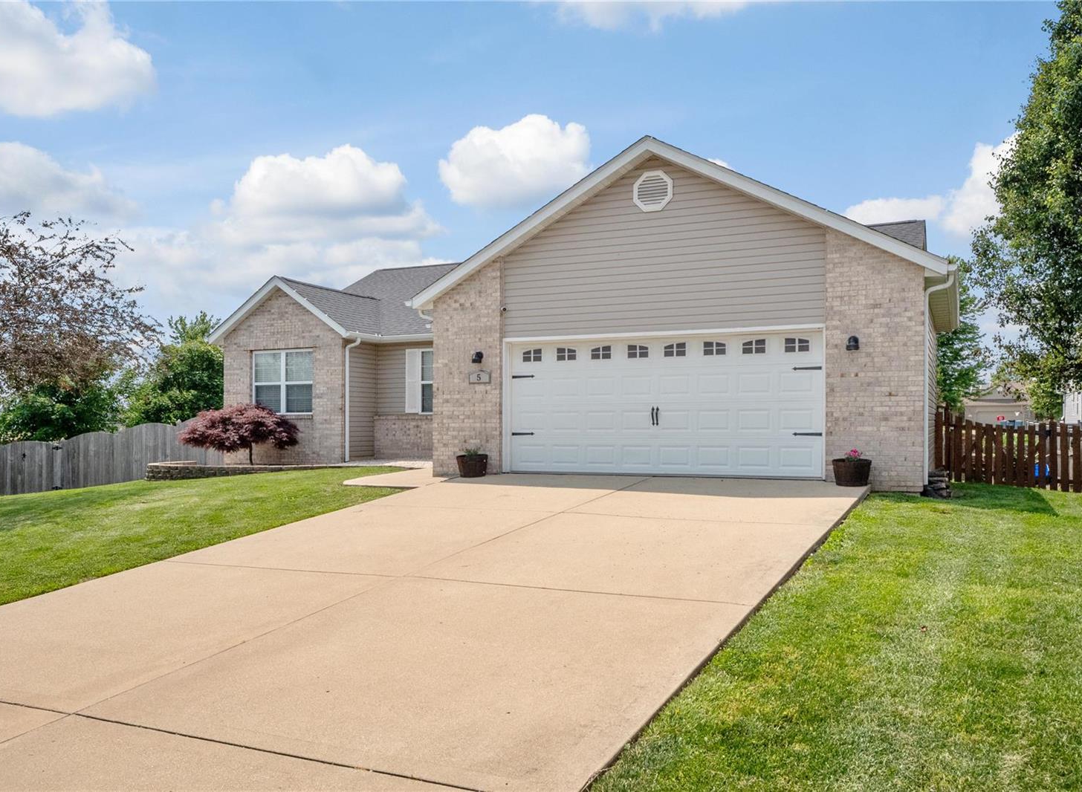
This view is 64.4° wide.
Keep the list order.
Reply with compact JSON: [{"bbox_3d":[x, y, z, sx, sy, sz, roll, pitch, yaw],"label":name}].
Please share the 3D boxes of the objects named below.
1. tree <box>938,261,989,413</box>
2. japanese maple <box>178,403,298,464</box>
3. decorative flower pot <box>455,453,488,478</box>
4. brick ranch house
[{"bbox_3d":[14.235,-1.395,30.000,3.000,7.000,3.000,-1,-2,24],"label":"tree"},{"bbox_3d":[-6.914,0.869,19.600,2.700,1.420,2.400,-1,-2,24],"label":"japanese maple"},{"bbox_3d":[-1.130,1.144,14.050,0.510,0.360,0.510,0,-1,0],"label":"decorative flower pot"},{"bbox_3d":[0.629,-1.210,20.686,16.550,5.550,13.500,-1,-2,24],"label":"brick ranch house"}]

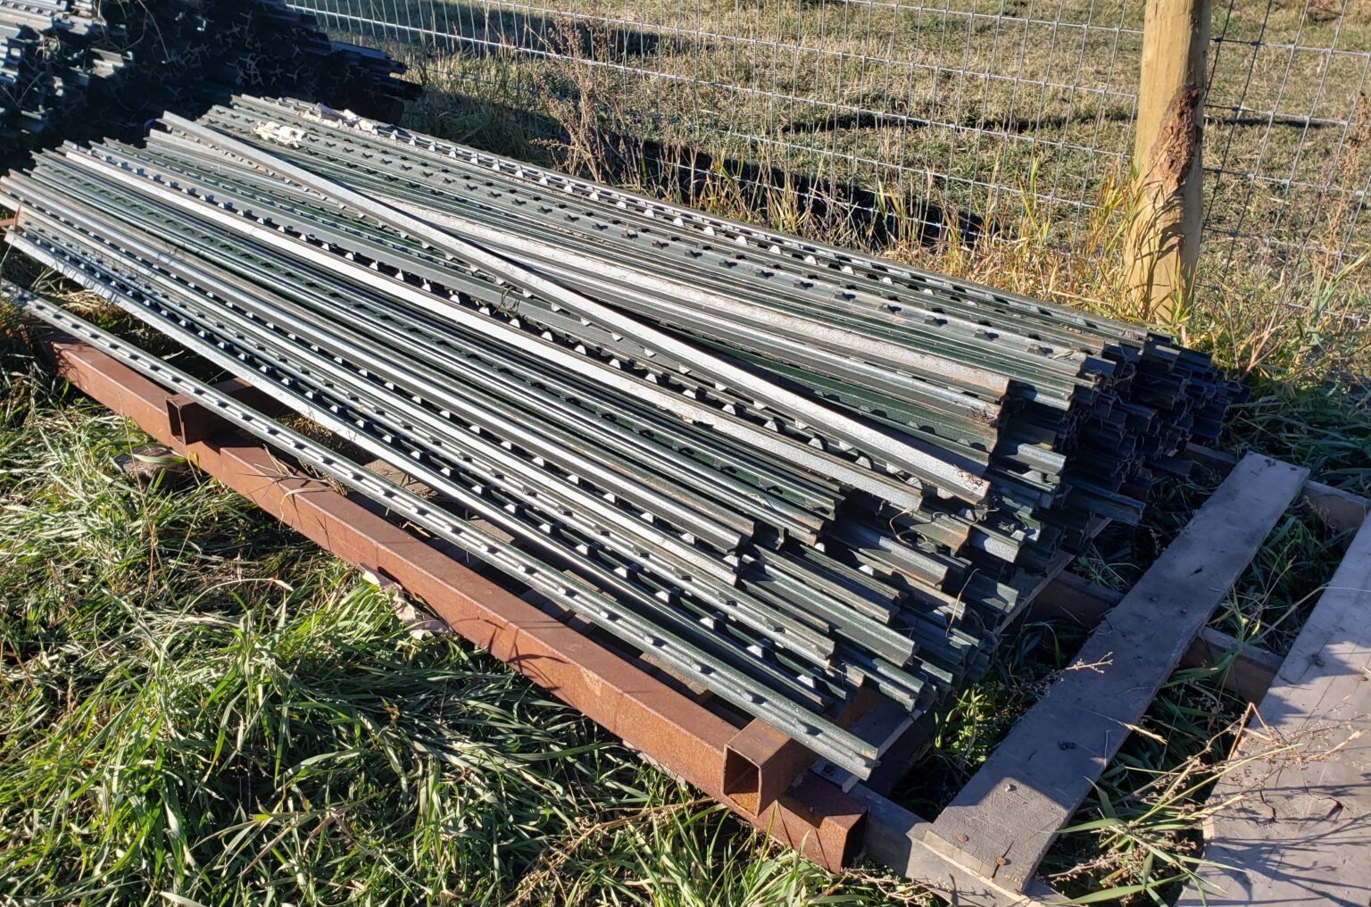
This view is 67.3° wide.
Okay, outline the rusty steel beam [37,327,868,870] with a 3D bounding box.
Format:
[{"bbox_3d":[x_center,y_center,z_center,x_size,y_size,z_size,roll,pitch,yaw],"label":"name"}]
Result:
[{"bbox_3d":[-0.486,0.095,1.427,1.672,0.064,0.040,23,34,33],"label":"rusty steel beam"}]

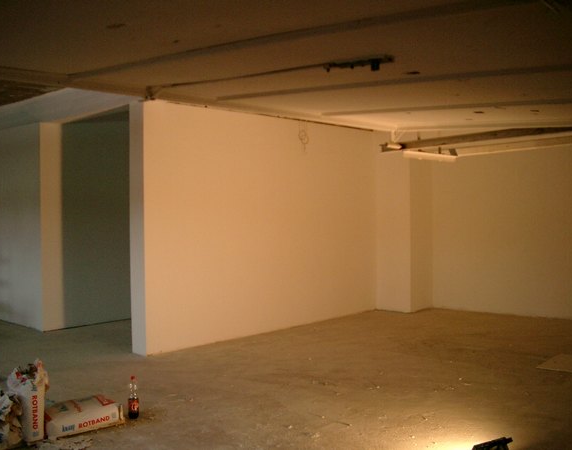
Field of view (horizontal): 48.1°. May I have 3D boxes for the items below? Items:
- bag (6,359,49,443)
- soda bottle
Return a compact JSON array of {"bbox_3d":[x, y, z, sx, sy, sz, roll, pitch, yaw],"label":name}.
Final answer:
[{"bbox_3d":[-1.905,1.273,4.731,0.160,0.550,0.360,-2,2,-38],"label":"bag"},{"bbox_3d":[-1.217,1.366,5.118,0.088,0.330,0.088,-1,1,0],"label":"soda bottle"}]

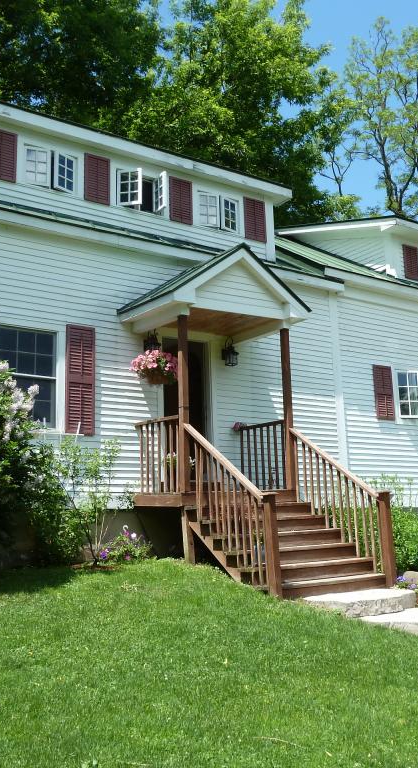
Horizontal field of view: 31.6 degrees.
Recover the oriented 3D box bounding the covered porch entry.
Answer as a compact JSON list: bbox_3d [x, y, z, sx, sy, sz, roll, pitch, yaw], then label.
[{"bbox_3d":[0.634,0.283,9.952,2.429,4.632,3.018,6,-12,-35],"label":"covered porch entry"}]

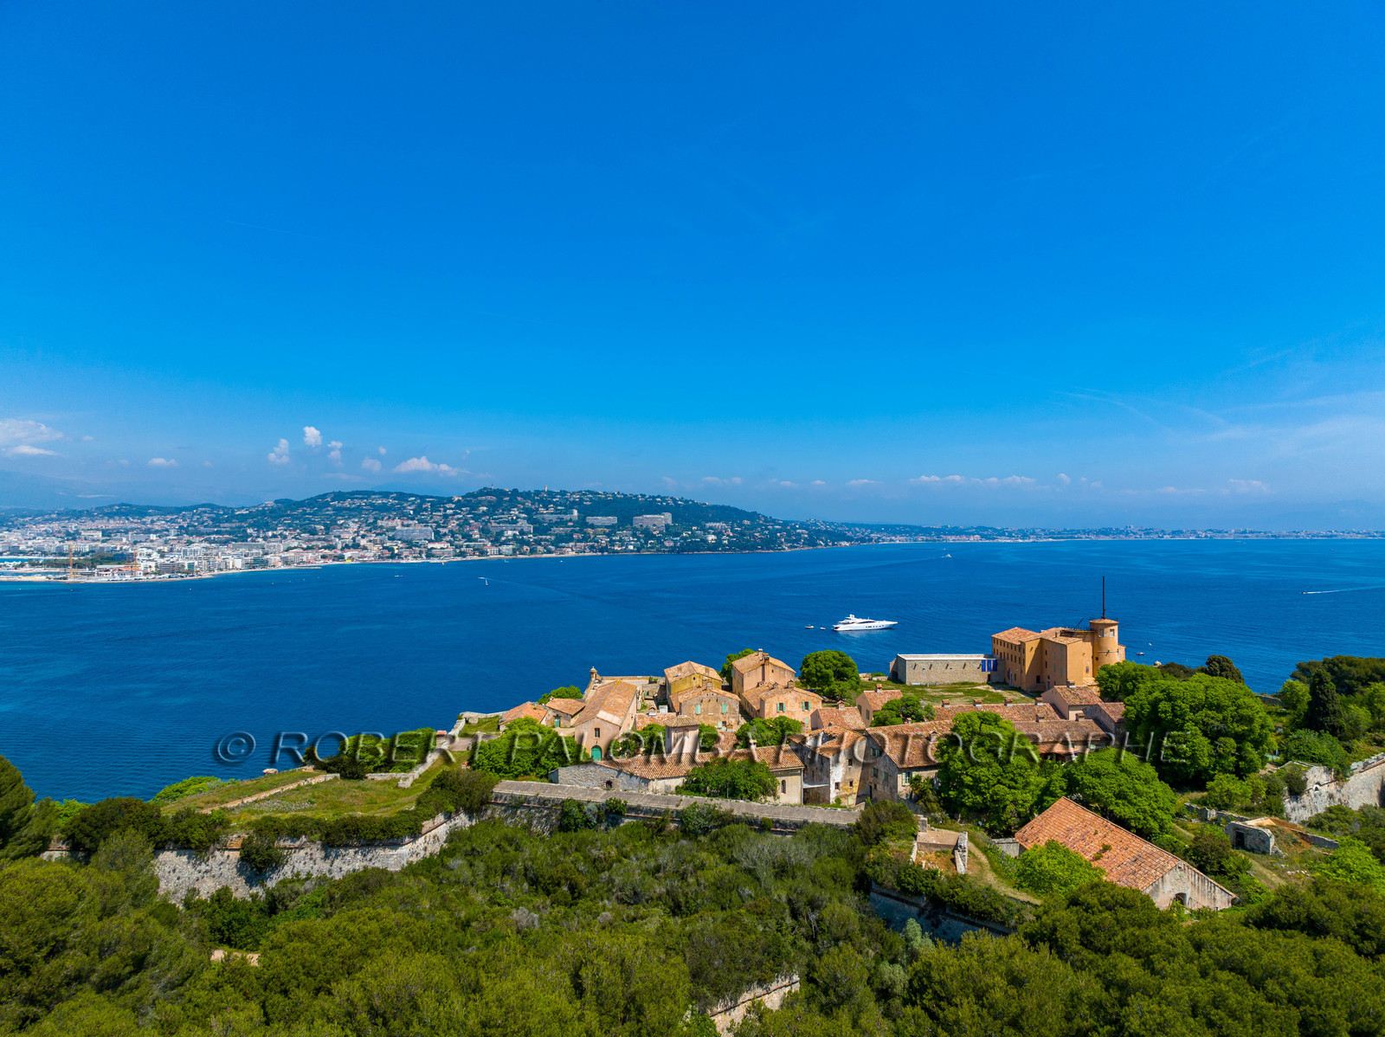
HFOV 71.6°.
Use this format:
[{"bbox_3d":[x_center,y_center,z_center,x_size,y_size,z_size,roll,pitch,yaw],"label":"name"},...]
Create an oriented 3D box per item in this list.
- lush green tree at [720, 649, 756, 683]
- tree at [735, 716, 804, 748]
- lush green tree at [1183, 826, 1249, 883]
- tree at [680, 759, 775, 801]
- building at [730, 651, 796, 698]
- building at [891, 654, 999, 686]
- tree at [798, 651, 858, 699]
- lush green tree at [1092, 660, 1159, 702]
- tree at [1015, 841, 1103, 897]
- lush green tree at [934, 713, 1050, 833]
[{"bbox_3d":[12.482,38.058,245.965,10.500,8.970,9.500,0,0,3],"label":"lush green tree"},{"bbox_3d":[14.310,40.100,177.450,12.550,7.140,9.980,0,0,5],"label":"tree"},{"bbox_3d":[58.392,37.480,106.974,6.500,6.531,6.200,0,-1,29],"label":"lush green tree"},{"bbox_3d":[5.330,39.780,145.430,14.460,6.900,9.980,0,0,2],"label":"tree"},{"bbox_3d":[16.898,37.342,228.887,12.365,9.814,16.616,0,0,-6],"label":"building"},{"bbox_3d":[63.200,37.700,241.500,24.000,6.300,10.500,0,-1,-3],"label":"building"},{"bbox_3d":[31.200,35.700,220.000,13.800,10.700,13.200,0,-1,0],"label":"tree"},{"bbox_3d":[97.783,37.172,215.959,13.600,10.269,12.500,0,0,24],"label":"lush green tree"},{"bbox_3d":[38.000,36.300,99.500,9.100,5.800,8.200,0,-1,0],"label":"tree"},{"bbox_3d":[42.860,35.320,136.500,16.290,15.670,15.230,0,-1,17],"label":"lush green tree"}]

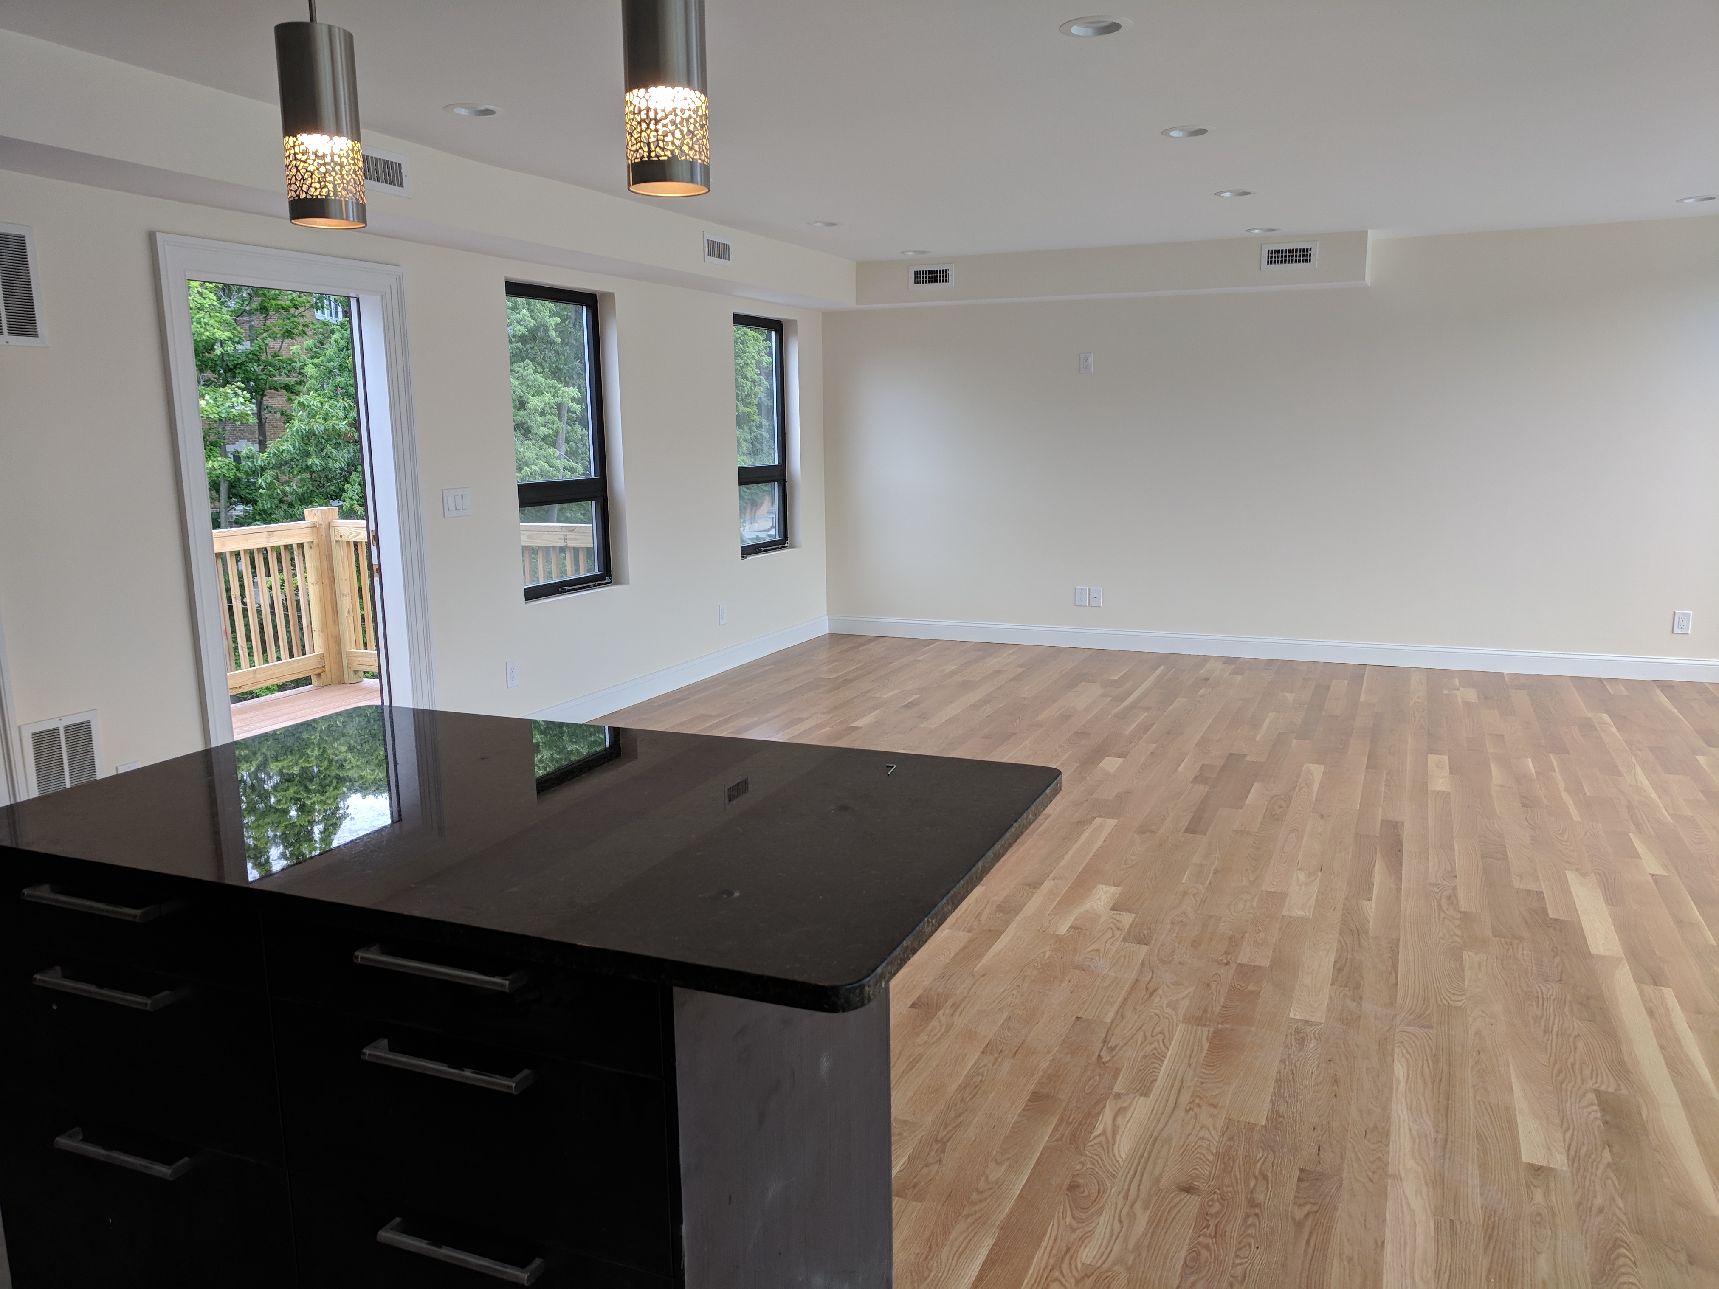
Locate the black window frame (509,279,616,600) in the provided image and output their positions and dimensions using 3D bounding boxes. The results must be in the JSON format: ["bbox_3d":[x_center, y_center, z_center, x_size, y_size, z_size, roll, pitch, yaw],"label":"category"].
[{"bbox_3d":[-1.550,-1.000,6.418,0.080,1.500,0.890,3,11,23],"label":"black window frame"}]

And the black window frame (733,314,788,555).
[{"bbox_3d":[-0.712,-1.347,8.381,0.080,1.510,0.885,3,11,23],"label":"black window frame"}]

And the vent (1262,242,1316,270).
[{"bbox_3d":[2.428,-2.199,7.303,0.300,0.150,0.025,3,11,23],"label":"vent"}]

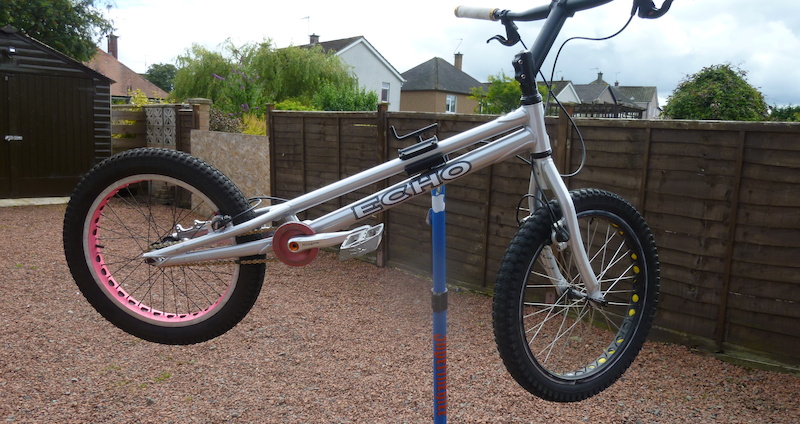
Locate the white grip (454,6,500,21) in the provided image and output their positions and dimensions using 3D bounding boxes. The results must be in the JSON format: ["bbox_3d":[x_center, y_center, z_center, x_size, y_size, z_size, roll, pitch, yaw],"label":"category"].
[{"bbox_3d":[0.199,-0.521,1.505,0.034,0.034,0.153,-6,20,-37],"label":"white grip"}]

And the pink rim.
[{"bbox_3d":[-0.582,0.093,1.430,0.394,0.394,0.045,6,16,4],"label":"pink rim"}]

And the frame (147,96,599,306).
[{"bbox_3d":[-0.056,-0.053,1.334,1.080,0.464,0.138,6,16,4],"label":"frame"}]

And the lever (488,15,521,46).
[{"bbox_3d":[0.259,-0.463,1.485,0.034,0.077,0.128,-22,29,-25],"label":"lever"}]

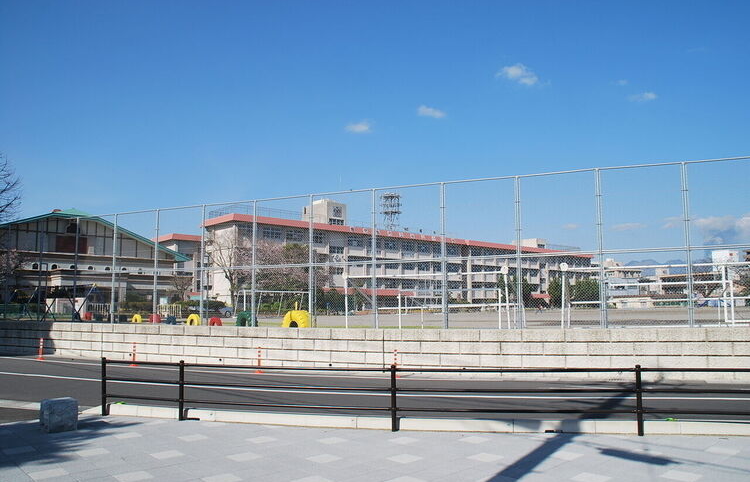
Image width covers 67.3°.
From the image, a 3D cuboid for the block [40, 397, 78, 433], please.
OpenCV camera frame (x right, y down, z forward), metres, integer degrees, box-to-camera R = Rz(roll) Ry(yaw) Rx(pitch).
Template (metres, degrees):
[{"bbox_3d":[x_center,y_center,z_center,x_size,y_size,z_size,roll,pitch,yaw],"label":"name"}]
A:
[{"bbox_3d":[-4.120,2.280,7.390,0.350,0.400,0.350,5,-8,-42],"label":"block"}]

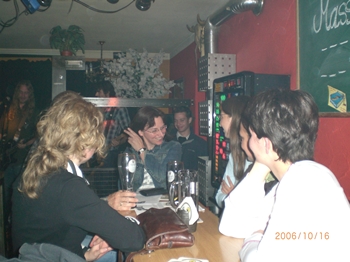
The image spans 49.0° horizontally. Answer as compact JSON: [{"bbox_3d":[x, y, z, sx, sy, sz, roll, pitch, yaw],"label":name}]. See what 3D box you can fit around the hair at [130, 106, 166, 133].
[{"bbox_3d":[-0.163,-0.071,2.350,0.180,0.180,0.210,4,2,-45],"label":"hair"}]

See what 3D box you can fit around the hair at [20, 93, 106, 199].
[{"bbox_3d":[-0.392,0.047,1.350,0.270,0.360,0.220,3,0,-39],"label":"hair"}]

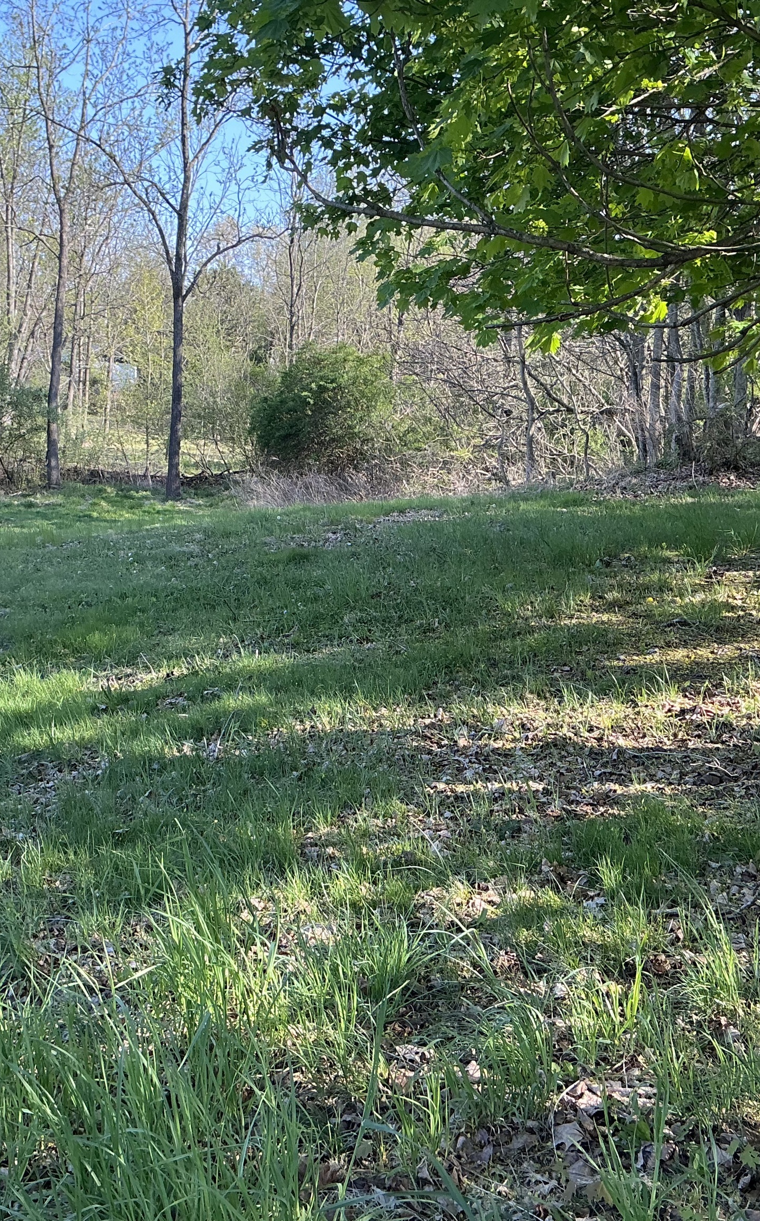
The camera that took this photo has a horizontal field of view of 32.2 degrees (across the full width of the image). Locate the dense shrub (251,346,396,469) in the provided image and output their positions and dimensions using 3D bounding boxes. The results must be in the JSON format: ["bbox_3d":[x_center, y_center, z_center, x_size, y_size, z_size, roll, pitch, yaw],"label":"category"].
[{"bbox_3d":[-1.186,-4.159,27.000,2.973,2.686,2.700,1,9,0],"label":"dense shrub"}]

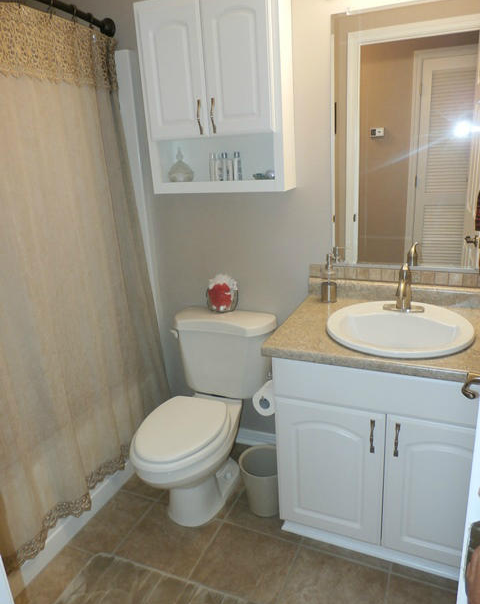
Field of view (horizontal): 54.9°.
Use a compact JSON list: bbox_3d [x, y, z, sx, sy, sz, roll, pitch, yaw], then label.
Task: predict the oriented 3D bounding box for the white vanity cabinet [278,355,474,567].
[{"bbox_3d":[0.577,0.498,1.749,0.760,0.800,0.502,5,21,24],"label":"white vanity cabinet"}]

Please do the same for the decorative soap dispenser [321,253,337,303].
[{"bbox_3d":[0.365,-0.095,1.852,0.066,0.198,0.072,-3,19,1],"label":"decorative soap dispenser"}]

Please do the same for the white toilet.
[{"bbox_3d":[-0.146,0.511,1.935,0.465,0.745,0.745,5,21,24],"label":"white toilet"}]

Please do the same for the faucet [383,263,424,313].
[{"bbox_3d":[0.586,-0.050,1.647,0.148,0.193,0.148,5,21,24],"label":"faucet"}]

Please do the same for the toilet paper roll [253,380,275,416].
[{"bbox_3d":[0.115,0.368,1.782,0.100,0.102,0.102,5,21,24],"label":"toilet paper roll"}]

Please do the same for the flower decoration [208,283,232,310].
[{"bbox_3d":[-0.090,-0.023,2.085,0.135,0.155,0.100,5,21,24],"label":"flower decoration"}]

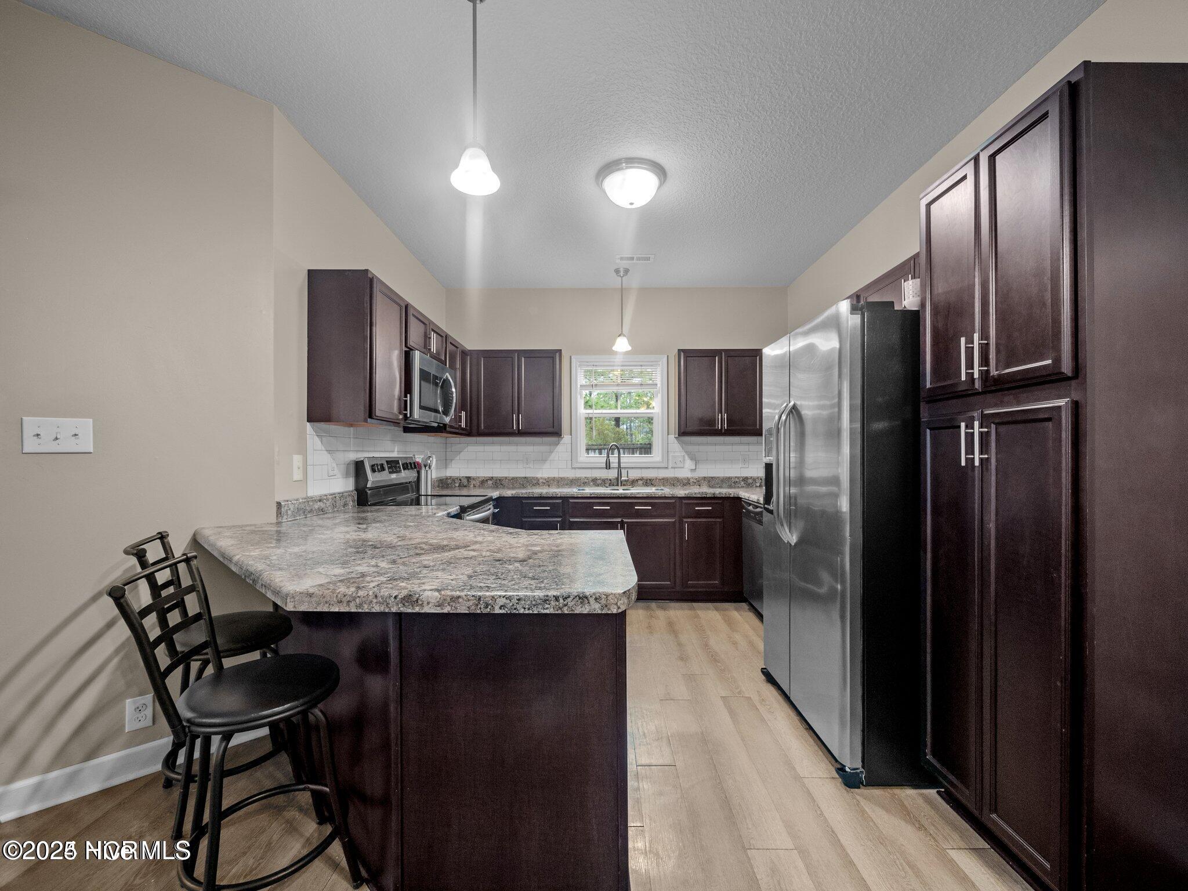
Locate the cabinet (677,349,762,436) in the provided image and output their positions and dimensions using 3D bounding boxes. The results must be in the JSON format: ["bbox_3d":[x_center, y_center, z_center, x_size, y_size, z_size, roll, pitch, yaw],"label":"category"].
[{"bbox_3d":[1.113,-0.453,4.312,0.761,0.759,0.325,0,-1,1],"label":"cabinet"}]

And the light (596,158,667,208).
[{"bbox_3d":[0.209,-1.432,2.700,0.395,0.146,0.395,0,-1,1],"label":"light"}]

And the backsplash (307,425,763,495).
[{"bbox_3d":[0.181,0.086,3.405,3.156,0.382,2.145,0,-1,1],"label":"backsplash"}]

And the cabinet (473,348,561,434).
[{"bbox_3d":[-0.665,-0.455,4.333,0.779,0.759,0.325,0,-1,1],"label":"cabinet"}]

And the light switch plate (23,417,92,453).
[{"bbox_3d":[-1.863,-0.033,1.673,0.165,0.119,0.011,1,-1,-43],"label":"light switch plate"}]

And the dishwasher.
[{"bbox_3d":[1.466,0.827,3.448,0.615,0.818,0.605,0,-1,1],"label":"dishwasher"}]

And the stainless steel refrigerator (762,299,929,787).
[{"bbox_3d":[1.303,0.361,2.215,0.865,1.790,0.900,0,-1,1],"label":"stainless steel refrigerator"}]

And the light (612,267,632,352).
[{"bbox_3d":[0.239,-1.148,4.066,0.162,0.672,0.162,0,-1,1],"label":"light"}]

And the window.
[{"bbox_3d":[0.232,-0.316,4.503,0.892,1.046,0.090,0,-1,1],"label":"window"}]

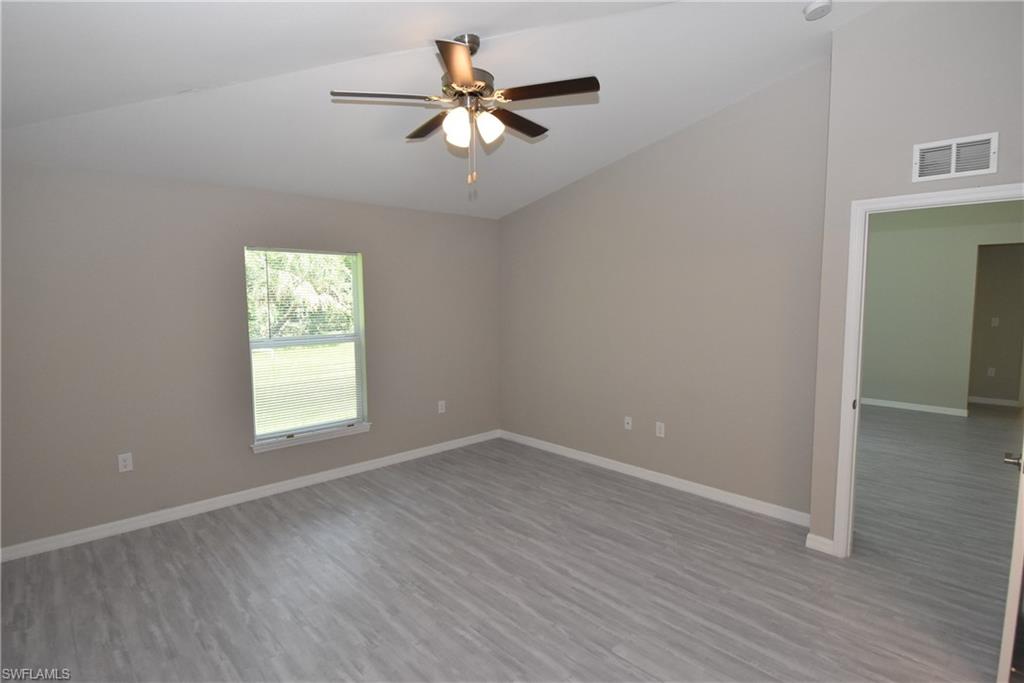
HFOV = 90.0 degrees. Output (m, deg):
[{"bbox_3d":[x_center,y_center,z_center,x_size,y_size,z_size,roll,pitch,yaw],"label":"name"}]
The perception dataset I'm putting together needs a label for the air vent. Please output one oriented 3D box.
[{"bbox_3d":[2.248,-0.930,2.603,0.025,0.196,0.330,-5,7,-43],"label":"air vent"}]

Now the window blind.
[{"bbox_3d":[-1.704,0.010,4.307,0.940,1.515,0.045,-5,7,-43],"label":"window blind"}]

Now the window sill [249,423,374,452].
[{"bbox_3d":[-1.670,0.808,4.354,1.025,0.068,0.105,-5,7,-43],"label":"window sill"}]

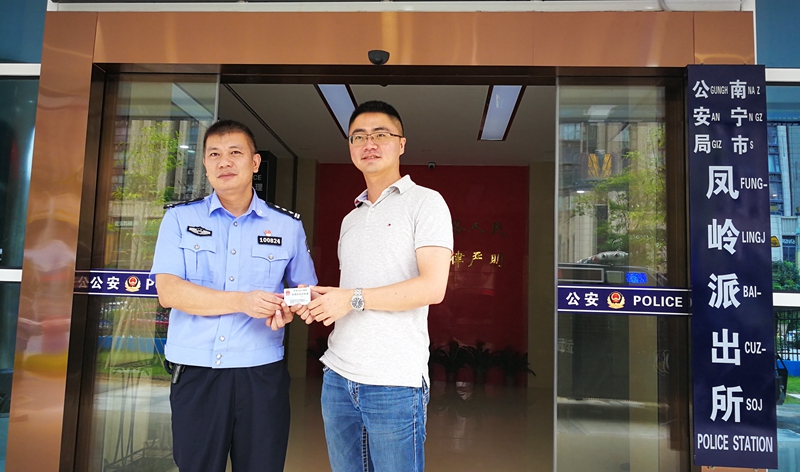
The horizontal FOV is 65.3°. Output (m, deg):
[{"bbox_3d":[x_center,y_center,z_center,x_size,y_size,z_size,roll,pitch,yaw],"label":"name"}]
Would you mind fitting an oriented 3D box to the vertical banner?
[{"bbox_3d":[1.663,0.121,3.151,0.391,2.022,0.045,1,-6,4],"label":"vertical banner"}]

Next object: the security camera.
[{"bbox_3d":[-0.112,-0.963,3.374,0.118,0.073,0.060,1,-6,4],"label":"security camera"}]

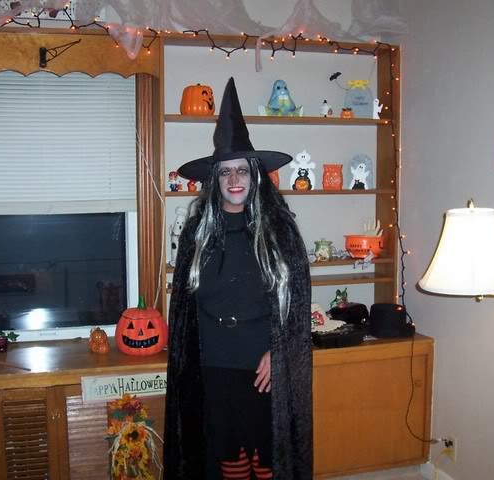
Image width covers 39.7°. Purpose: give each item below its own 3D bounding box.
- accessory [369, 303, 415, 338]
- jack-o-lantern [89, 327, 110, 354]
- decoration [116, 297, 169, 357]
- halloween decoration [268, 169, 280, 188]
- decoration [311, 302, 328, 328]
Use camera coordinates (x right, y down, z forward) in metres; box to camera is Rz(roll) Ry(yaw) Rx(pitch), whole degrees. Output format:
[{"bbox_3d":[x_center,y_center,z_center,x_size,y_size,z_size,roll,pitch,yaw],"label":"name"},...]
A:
[{"bbox_3d":[0.745,0.392,3.498,0.240,0.165,0.245,0,5,12],"label":"accessory"},{"bbox_3d":[-0.689,0.459,3.187,0.092,0.118,0.085,-2,5,-12],"label":"jack-o-lantern"},{"bbox_3d":[-0.492,0.382,3.181,0.235,0.268,0.230,-1,5,-9],"label":"decoration"},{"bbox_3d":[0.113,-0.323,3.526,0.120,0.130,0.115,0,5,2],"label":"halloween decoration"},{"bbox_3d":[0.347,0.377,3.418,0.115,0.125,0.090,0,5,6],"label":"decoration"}]

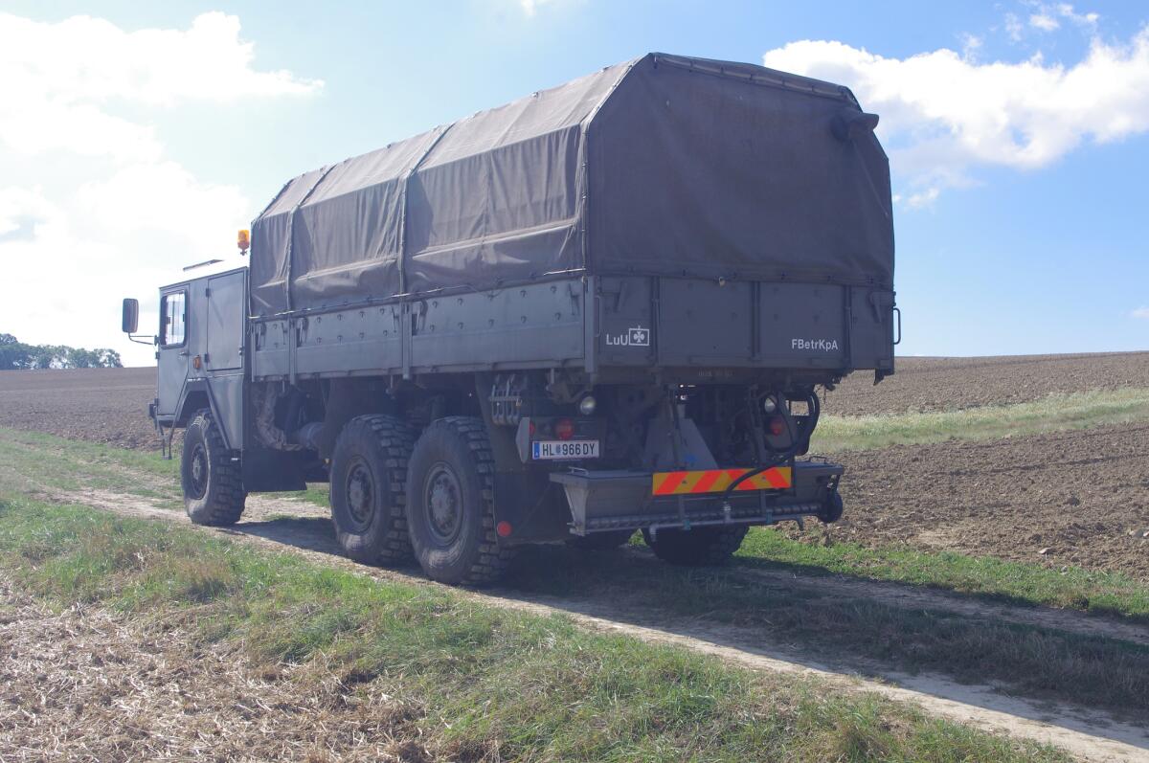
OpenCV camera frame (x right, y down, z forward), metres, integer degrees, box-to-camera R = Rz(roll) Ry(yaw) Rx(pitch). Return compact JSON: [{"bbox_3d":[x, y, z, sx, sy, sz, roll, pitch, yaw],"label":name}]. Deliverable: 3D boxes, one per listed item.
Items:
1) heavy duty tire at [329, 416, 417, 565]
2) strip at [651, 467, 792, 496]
[{"bbox_3d":[-1.591,0.876,11.808,0.340,1.220,1.220,0,-1,-33],"label":"heavy duty tire"},{"bbox_3d":[0.991,0.657,9.673,1.150,0.138,0.020,0,-1,-33],"label":"strip"}]

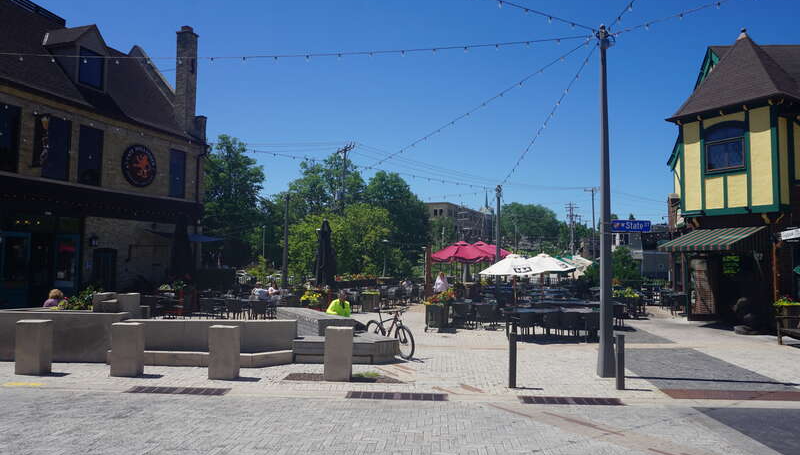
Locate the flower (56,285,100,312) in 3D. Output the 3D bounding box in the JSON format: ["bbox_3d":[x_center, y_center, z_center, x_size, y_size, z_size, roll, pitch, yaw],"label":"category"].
[{"bbox_3d":[-7.110,1.646,11.719,0.900,0.680,0.700,1,-3,0],"label":"flower"}]

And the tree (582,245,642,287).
[{"bbox_3d":[16.263,3.383,41.000,4.300,4.000,4.000,1,-3,0],"label":"tree"}]

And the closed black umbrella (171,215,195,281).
[{"bbox_3d":[-7.832,1.398,19.200,0.780,3.470,0.780,1,-4,0],"label":"closed black umbrella"}]

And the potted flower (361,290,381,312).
[{"bbox_3d":[-1.099,2.822,20.069,0.740,0.860,0.660,1,-3,0],"label":"potted flower"}]

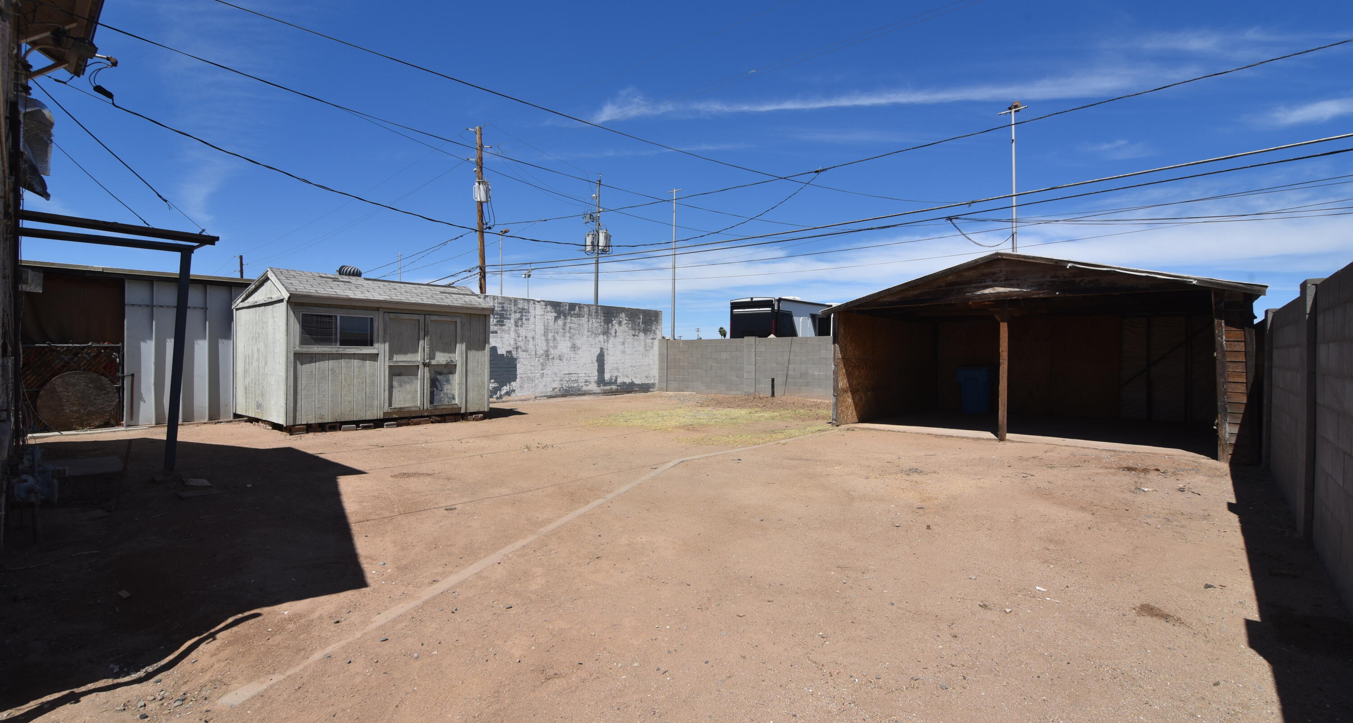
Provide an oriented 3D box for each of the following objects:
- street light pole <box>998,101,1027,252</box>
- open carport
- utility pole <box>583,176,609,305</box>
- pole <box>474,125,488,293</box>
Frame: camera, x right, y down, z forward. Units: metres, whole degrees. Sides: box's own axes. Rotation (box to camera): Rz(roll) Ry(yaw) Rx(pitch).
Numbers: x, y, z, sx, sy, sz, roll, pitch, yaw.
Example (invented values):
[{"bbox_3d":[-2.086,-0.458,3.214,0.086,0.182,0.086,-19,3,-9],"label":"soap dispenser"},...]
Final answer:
[{"bbox_3d":[10.458,-3.503,18.740,0.820,9.163,0.350,1,1,41],"label":"street light pole"},{"bbox_3d":[6.432,-0.209,10.856,5.770,2.805,5.020,1,1,41],"label":"open carport"},{"bbox_3d":[-4.257,-4.470,32.047,1.200,10.801,0.800,1,1,41],"label":"utility pole"},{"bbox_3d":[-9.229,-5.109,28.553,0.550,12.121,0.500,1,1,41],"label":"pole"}]

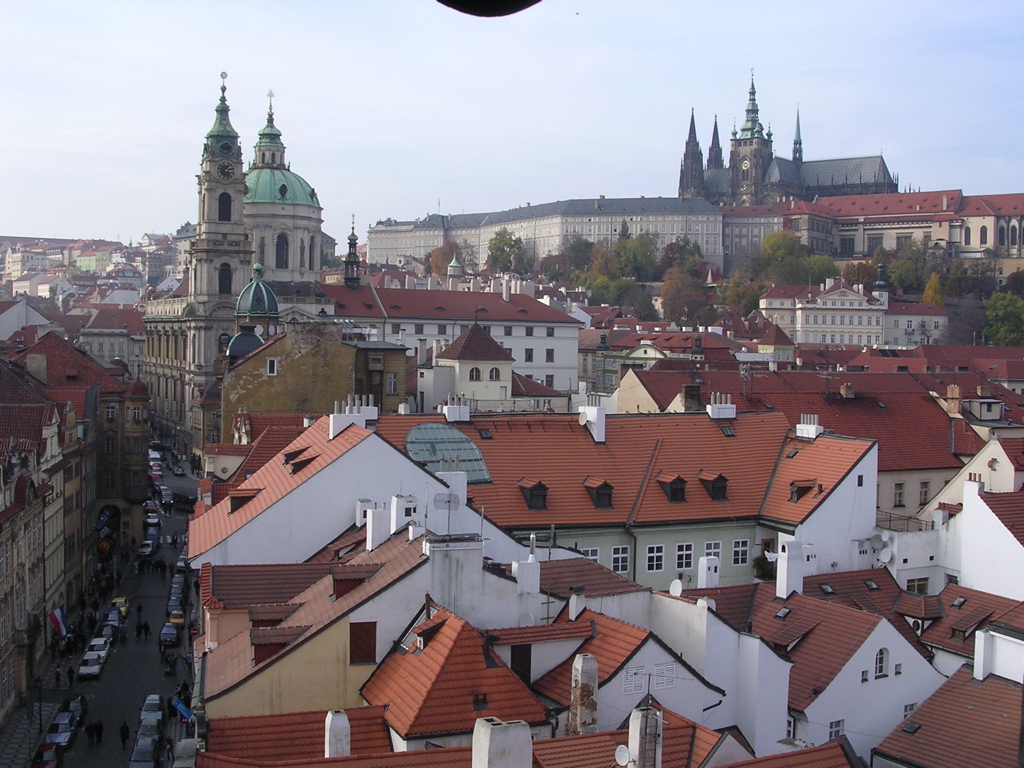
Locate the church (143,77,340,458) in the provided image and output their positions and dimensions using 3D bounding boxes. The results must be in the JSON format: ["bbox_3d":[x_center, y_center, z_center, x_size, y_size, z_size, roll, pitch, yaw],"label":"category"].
[{"bbox_3d":[-62.930,-24.931,279.128,32.000,78.350,74.000,0,2,-25],"label":"church"}]

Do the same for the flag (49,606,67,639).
[{"bbox_3d":[-38.555,20.272,103.000,1.450,2.700,0.400,1,2,-13],"label":"flag"}]

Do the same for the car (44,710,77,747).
[{"bbox_3d":[-32.584,25.209,87.748,1.700,1.420,4.300,1,2,-13],"label":"car"}]

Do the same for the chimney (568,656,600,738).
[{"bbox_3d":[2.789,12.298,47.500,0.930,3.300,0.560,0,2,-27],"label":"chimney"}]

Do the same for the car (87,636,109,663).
[{"bbox_3d":[-37.906,24.628,111.109,1.680,1.420,4.200,1,2,-13],"label":"car"}]

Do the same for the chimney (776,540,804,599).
[{"bbox_3d":[14.561,9.723,63.500,1.120,2.750,0.740,0,2,-28],"label":"chimney"}]

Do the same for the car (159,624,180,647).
[{"bbox_3d":[-31.912,23.368,113.000,1.670,1.420,4.000,1,2,-13],"label":"car"}]

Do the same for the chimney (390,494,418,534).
[{"bbox_3d":[-5.535,6.729,62.500,1.150,2.020,0.620,0,3,-27],"label":"chimney"}]

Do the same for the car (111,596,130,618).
[{"bbox_3d":[-39.463,22.523,122.000,1.640,1.450,3.750,1,2,-13],"label":"car"}]

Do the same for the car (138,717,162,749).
[{"bbox_3d":[-26.629,25.730,88.937,1.670,1.430,4.150,1,2,-13],"label":"car"}]

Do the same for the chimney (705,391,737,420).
[{"bbox_3d":[15.011,1.553,87.000,2.020,1.870,0.680,0,3,-24],"label":"chimney"}]

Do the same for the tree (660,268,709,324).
[{"bbox_3d":[63.110,-31.922,445.000,16.000,20.500,15.000,1,2,0],"label":"tree"}]

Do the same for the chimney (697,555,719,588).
[{"bbox_3d":[11.406,11.105,70.380,0.870,2.300,1.020,0,2,-18],"label":"chimney"}]

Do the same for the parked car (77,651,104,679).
[{"bbox_3d":[-36.445,24.583,105.190,1.660,1.410,4.000,1,2,-13],"label":"parked car"}]

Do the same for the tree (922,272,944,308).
[{"bbox_3d":[118.024,-25.932,340.000,5.600,11.000,5.600,1,2,0],"label":"tree"}]

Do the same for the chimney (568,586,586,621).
[{"bbox_3d":[3.034,10.103,56.000,0.600,1.550,0.430,0,2,-27],"label":"chimney"}]

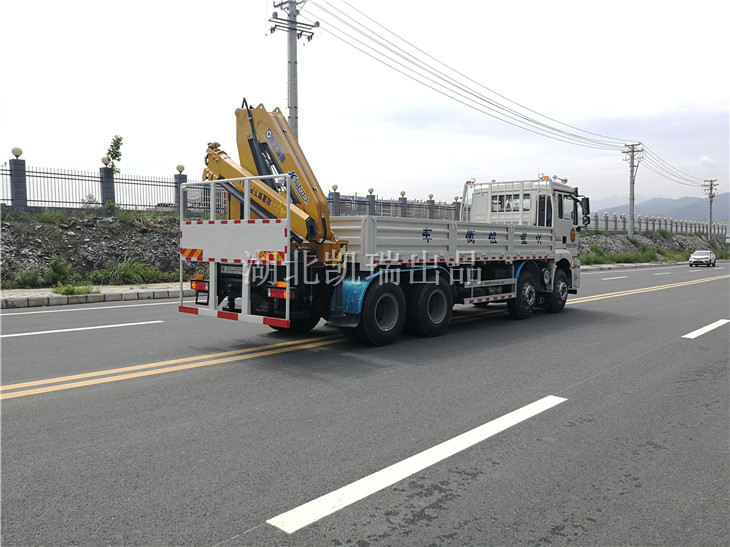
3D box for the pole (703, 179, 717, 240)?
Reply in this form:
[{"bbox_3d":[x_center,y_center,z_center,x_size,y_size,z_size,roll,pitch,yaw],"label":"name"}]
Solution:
[{"bbox_3d":[59.379,-10.894,97.596,2.200,10.460,0.600,2,3,42],"label":"pole"}]

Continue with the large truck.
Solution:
[{"bbox_3d":[1.489,-0.891,12.029,2.626,3.858,10.454,3,3,41],"label":"large truck"}]

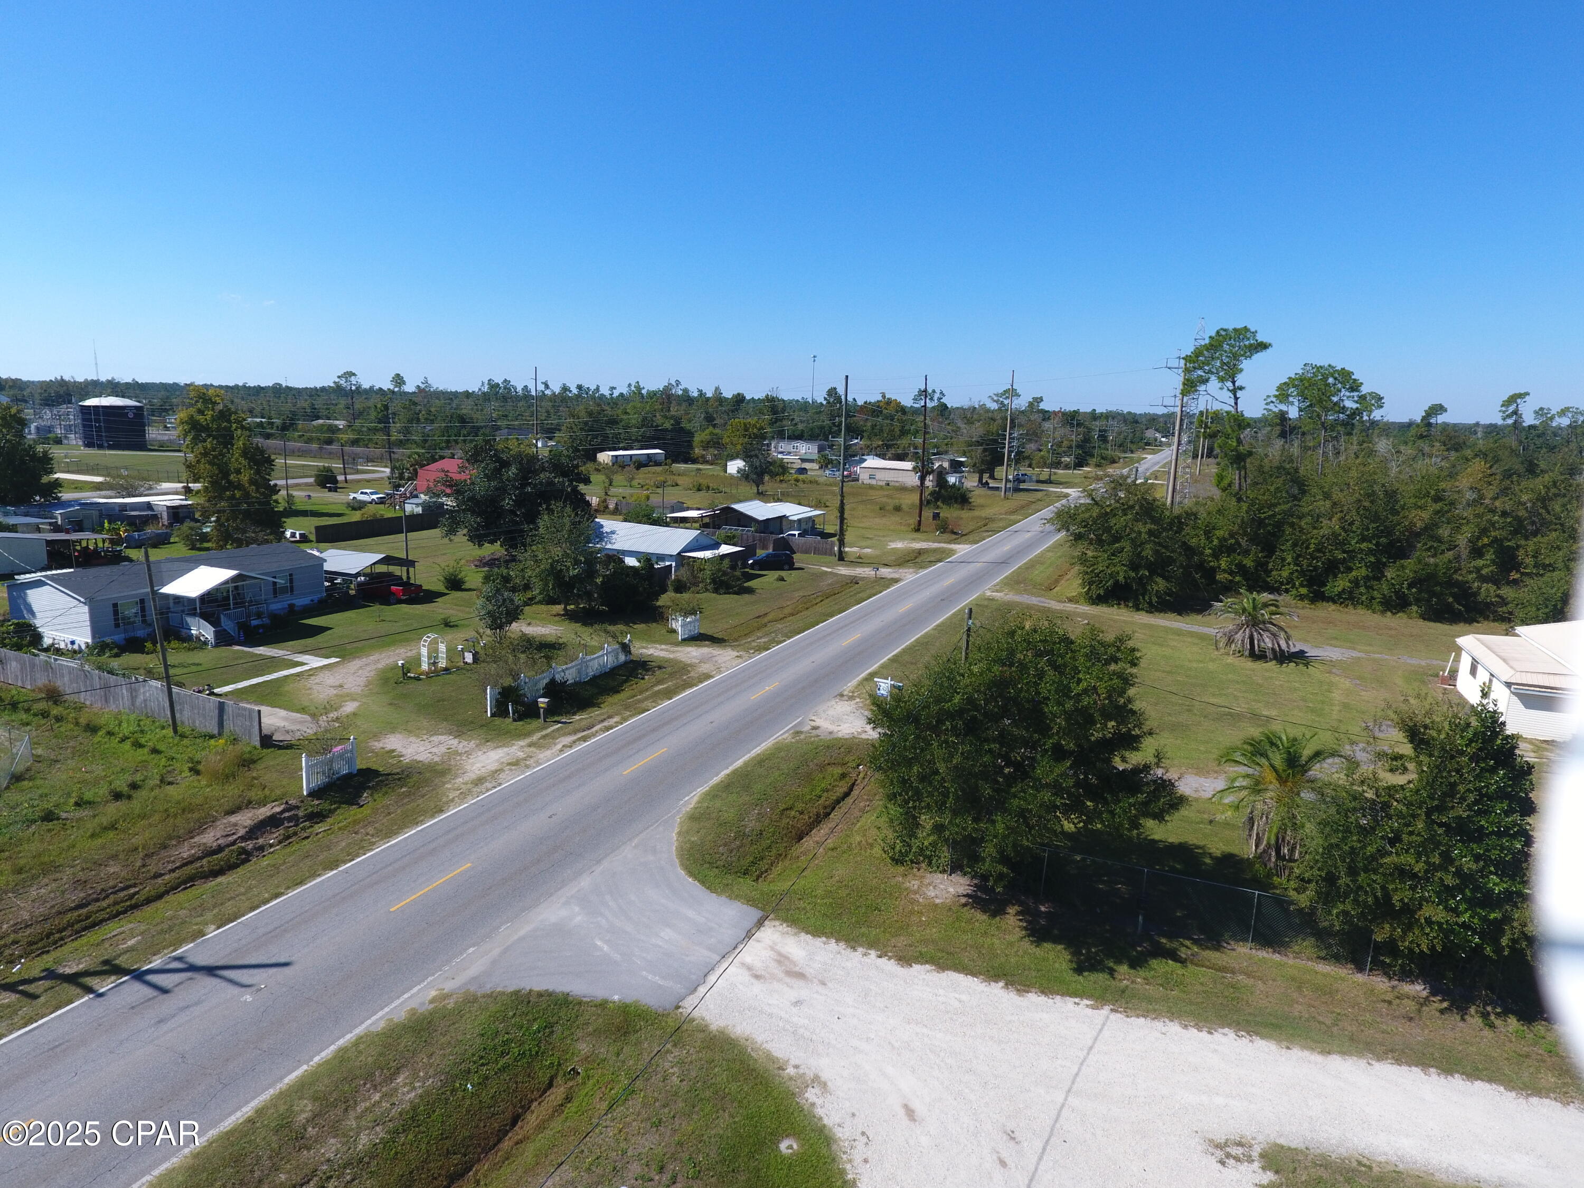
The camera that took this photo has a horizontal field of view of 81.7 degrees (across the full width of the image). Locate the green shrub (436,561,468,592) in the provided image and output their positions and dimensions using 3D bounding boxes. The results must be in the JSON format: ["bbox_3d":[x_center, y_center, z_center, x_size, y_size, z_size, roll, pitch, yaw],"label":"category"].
[{"bbox_3d":[-28.265,-1.637,76.167,2.450,2.400,2.400,-3,13,-20],"label":"green shrub"}]

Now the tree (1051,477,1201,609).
[{"bbox_3d":[28.462,-4.634,78.232,11.600,10.200,10.800,6,13,20],"label":"tree"}]

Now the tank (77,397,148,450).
[{"bbox_3d":[-177.488,-44.795,239.278,13.600,13.000,13.600,-7,15,-36],"label":"tank"}]

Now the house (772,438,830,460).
[{"bbox_3d":[2.930,-45.769,286.901,15.800,4.300,8.200,7,13,25],"label":"house"}]

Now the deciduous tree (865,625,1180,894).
[{"bbox_3d":[7.416,5.225,30.002,9.600,8.600,9.300,5,12,15],"label":"deciduous tree"}]

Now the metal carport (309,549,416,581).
[{"bbox_3d":[-34.198,-1.743,72.684,5.800,3.120,6.200,7,13,24],"label":"metal carport"}]

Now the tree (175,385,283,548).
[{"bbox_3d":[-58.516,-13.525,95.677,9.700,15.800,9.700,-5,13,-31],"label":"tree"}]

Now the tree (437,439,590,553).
[{"bbox_3d":[-27.851,-9.705,92.121,14.600,11.700,13.500,-2,12,-17],"label":"tree"}]

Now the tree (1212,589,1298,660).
[{"bbox_3d":[30.409,1.842,60.404,5.300,4.300,5.300,7,13,27],"label":"tree"}]

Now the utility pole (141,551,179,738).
[{"bbox_3d":[-27.816,2.222,40.278,0.270,8.591,0.270,-9,15,-34],"label":"utility pole"}]

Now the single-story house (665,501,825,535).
[{"bbox_3d":[-5.496,-9.450,111.835,14.400,4.100,15.400,7,13,24],"label":"single-story house"}]

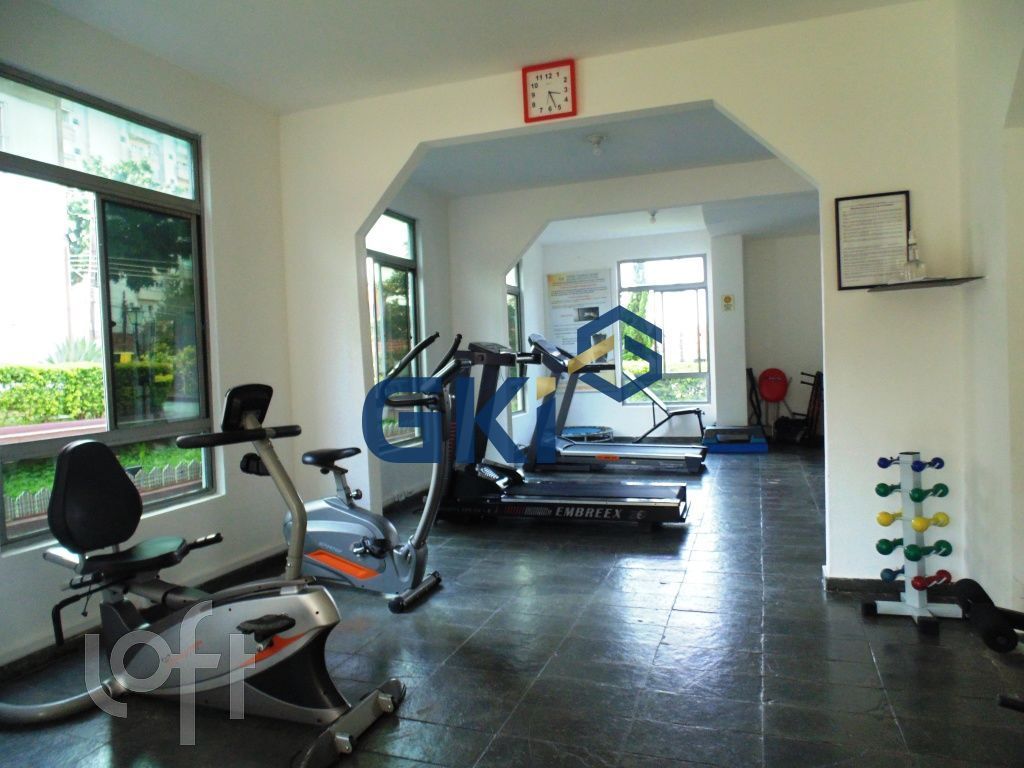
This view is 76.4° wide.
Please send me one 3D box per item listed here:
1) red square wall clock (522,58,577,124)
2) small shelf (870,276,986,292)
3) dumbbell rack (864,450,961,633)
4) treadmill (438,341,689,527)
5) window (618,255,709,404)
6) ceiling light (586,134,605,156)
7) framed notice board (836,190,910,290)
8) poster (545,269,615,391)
[{"bbox_3d":[0.207,-1.558,3.491,0.285,0.288,0.045,-1,2,18],"label":"red square wall clock"},{"bbox_3d":[1.816,-0.440,2.877,0.370,0.018,0.310,-1,2,18],"label":"small shelf"},{"bbox_3d":[1.758,0.667,2.841,0.410,0.726,0.350,-2,2,12],"label":"dumbbell rack"},{"bbox_3d":[0.420,0.332,4.984,1.760,1.345,0.720,-1,2,13],"label":"treadmill"},{"bbox_3d":[2.055,-0.705,8.803,1.180,1.970,0.100,-1,2,21],"label":"window"},{"bbox_3d":[0.604,-1.694,4.632,0.125,0.145,0.125,-1,2,18],"label":"ceiling light"},{"bbox_3d":[1.697,-0.669,3.057,0.312,0.438,0.020,-1,2,18],"label":"framed notice board"},{"bbox_3d":[0.962,-0.740,9.164,0.930,1.670,0.020,-1,2,21],"label":"poster"}]

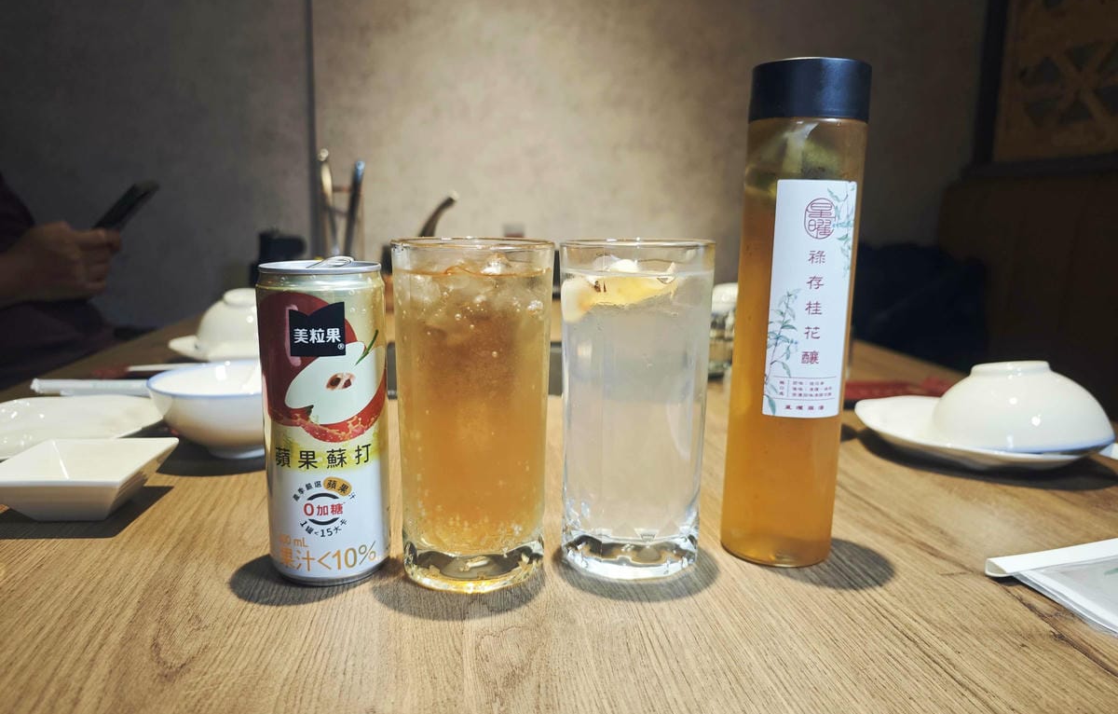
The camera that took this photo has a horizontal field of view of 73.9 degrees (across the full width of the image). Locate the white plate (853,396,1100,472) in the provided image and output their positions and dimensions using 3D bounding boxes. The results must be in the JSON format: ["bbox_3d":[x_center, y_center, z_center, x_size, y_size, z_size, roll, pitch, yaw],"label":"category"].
[{"bbox_3d":[0.305,0.059,0.553,0.163,0.023,0.163,1,11,0],"label":"white plate"}]

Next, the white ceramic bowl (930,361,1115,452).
[{"bbox_3d":[0.327,0.032,0.537,0.117,0.050,0.117,-7,5,2],"label":"white ceramic bowl"}]

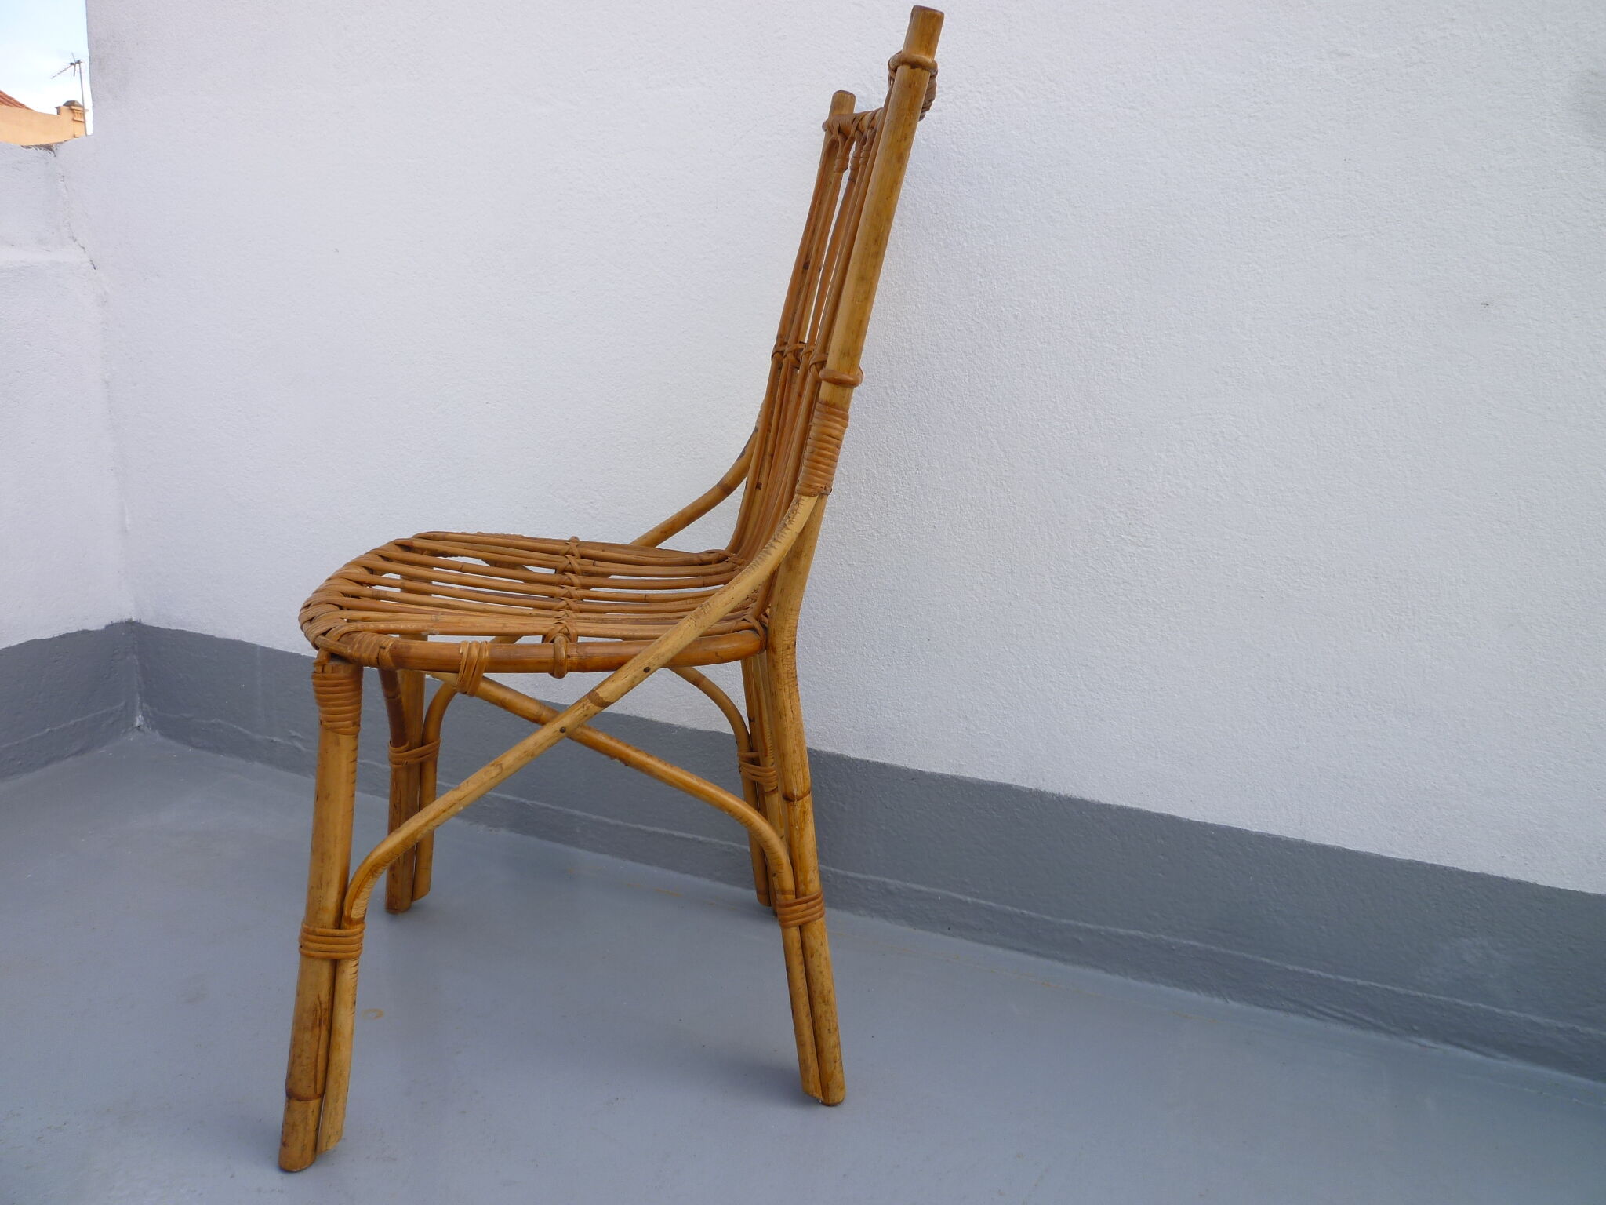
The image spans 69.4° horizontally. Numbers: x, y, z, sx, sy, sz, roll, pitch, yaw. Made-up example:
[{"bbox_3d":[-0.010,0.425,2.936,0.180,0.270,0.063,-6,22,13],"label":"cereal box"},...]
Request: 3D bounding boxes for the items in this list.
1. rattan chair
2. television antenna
[{"bbox_3d":[-0.190,-0.032,1.051,0.502,0.887,0.446,0,14,-9],"label":"rattan chair"},{"bbox_3d":[-11.498,-8.134,18.184,1.350,0.880,0.400,12,17,34],"label":"television antenna"}]

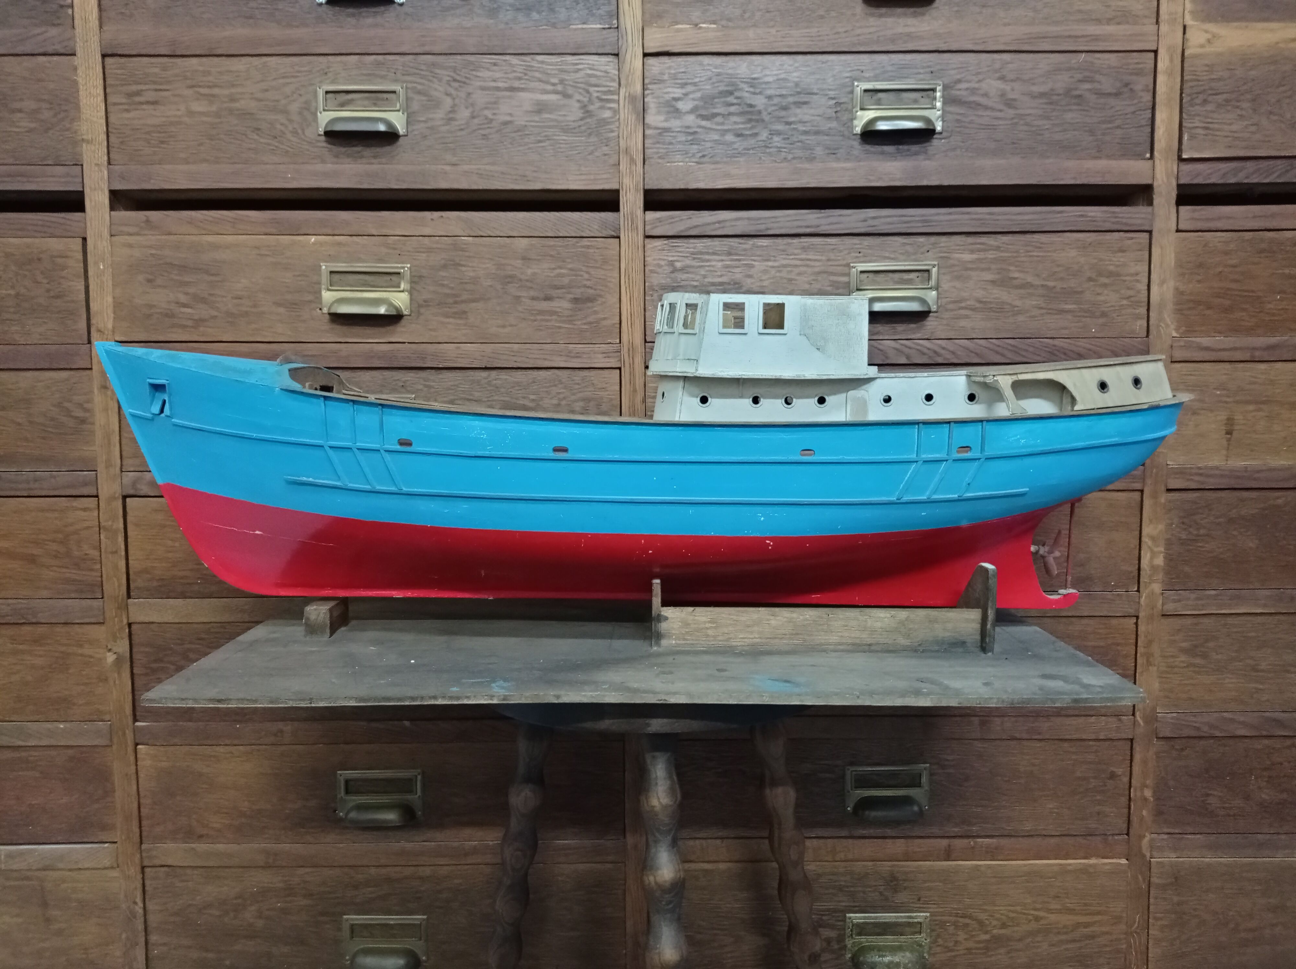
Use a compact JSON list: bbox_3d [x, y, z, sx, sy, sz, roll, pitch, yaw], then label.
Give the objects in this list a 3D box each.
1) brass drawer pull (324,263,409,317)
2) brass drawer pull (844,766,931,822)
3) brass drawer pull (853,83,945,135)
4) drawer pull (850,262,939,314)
[{"bbox_3d":[-0.295,-0.202,1.085,0.092,0.053,0.021,0,5,0],"label":"brass drawer pull"},{"bbox_3d":[0.262,0.334,1.135,0.092,0.053,0.021,0,5,0],"label":"brass drawer pull"},{"bbox_3d":[0.259,-0.387,1.072,0.092,0.053,0.021,0,5,0],"label":"brass drawer pull"},{"bbox_3d":[0.258,-0.204,1.088,0.092,0.053,0.021,0,5,0],"label":"drawer pull"}]

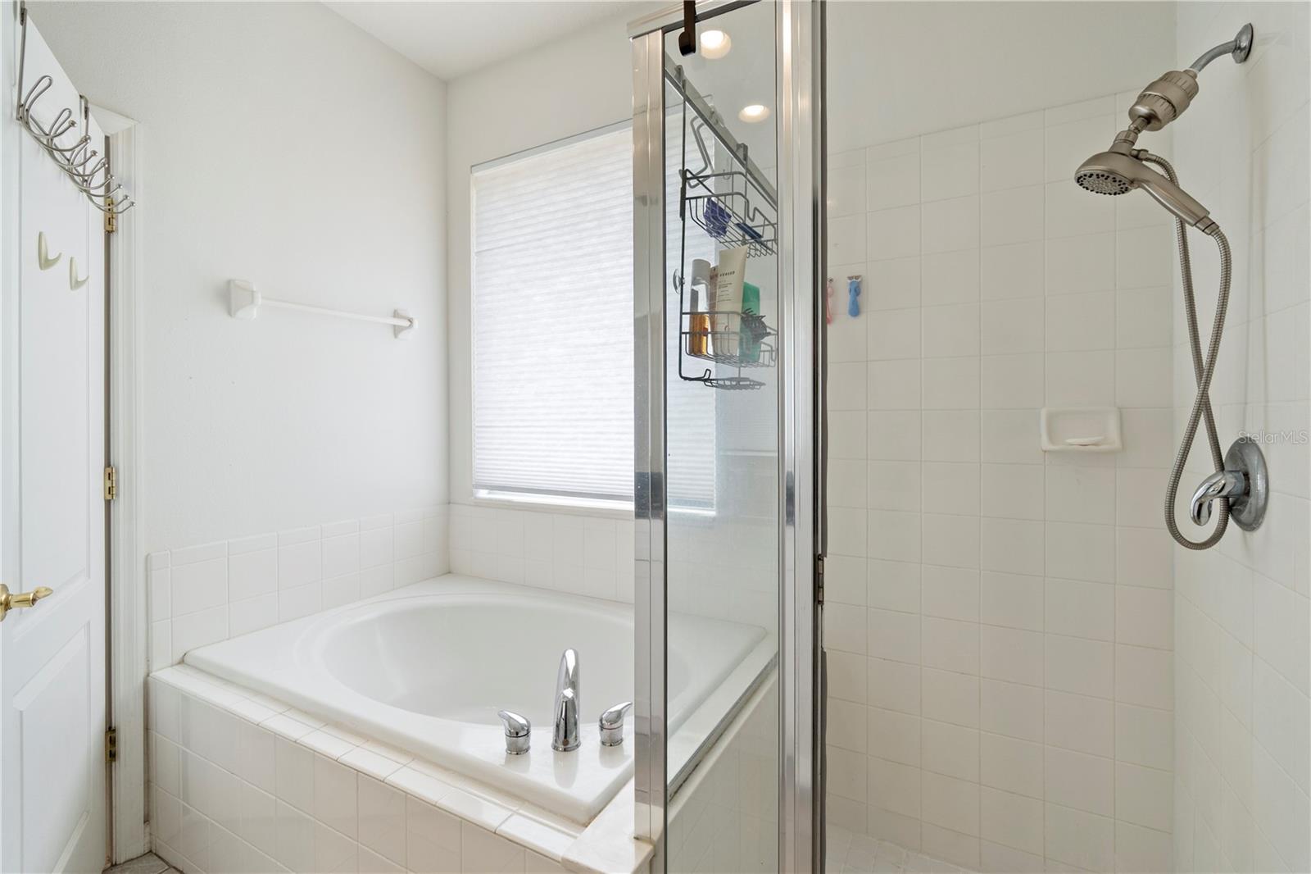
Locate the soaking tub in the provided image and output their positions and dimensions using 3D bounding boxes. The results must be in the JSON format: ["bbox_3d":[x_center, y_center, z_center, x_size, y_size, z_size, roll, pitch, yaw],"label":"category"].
[{"bbox_3d":[-0.528,0.866,1.741,1.482,0.460,1.009,0,1,27],"label":"soaking tub"}]

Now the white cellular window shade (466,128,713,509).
[{"bbox_3d":[-0.297,-0.453,2.205,1.150,1.455,0.080,0,1,27],"label":"white cellular window shade"}]

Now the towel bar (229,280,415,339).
[{"bbox_3d":[-1.168,-0.453,2.010,0.082,0.116,0.662,0,1,27],"label":"towel bar"}]

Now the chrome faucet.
[{"bbox_3d":[-0.197,0.565,1.212,0.058,0.168,0.185,0,1,-7],"label":"chrome faucet"}]

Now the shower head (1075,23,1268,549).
[{"bbox_3d":[0.998,-0.274,1.086,0.267,0.982,0.155,0,1,27],"label":"shower head"}]

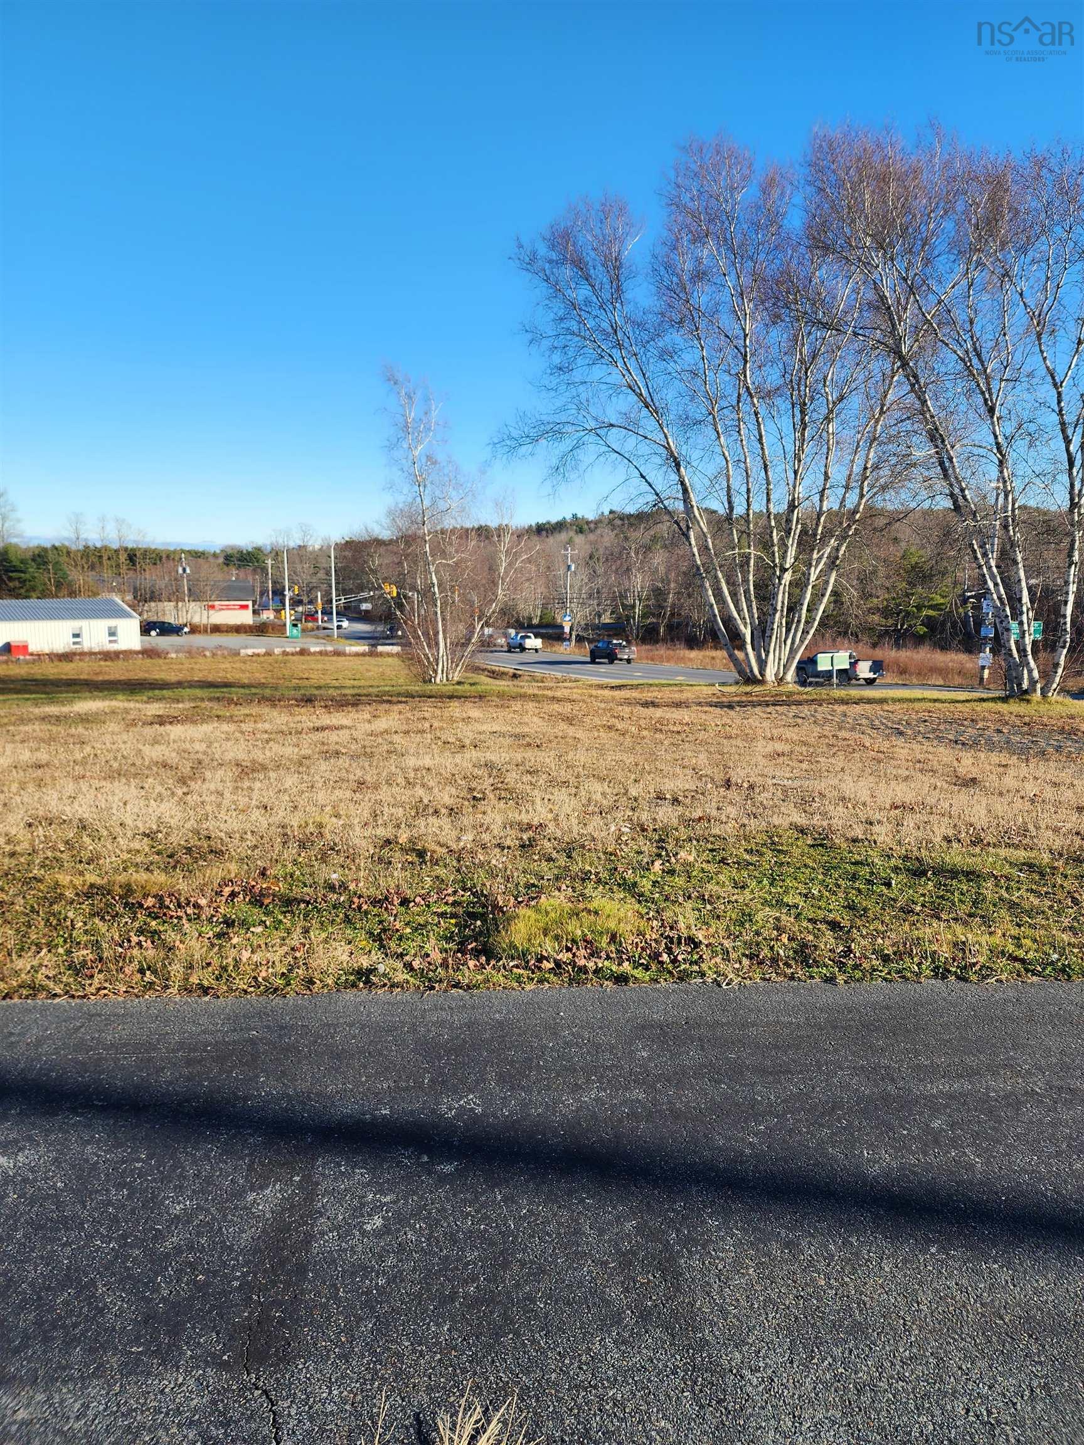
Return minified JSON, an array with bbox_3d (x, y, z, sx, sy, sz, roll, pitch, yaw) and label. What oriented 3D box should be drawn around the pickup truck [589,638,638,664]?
[{"bbox_3d":[6.110,-6.130,83.200,2.030,1.950,5.850,-2,7,-19],"label":"pickup truck"}]

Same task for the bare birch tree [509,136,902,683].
[{"bbox_3d":[6.550,-12.300,38.800,16.200,21.200,13.500,0,7,0],"label":"bare birch tree"}]

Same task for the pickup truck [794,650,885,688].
[{"bbox_3d":[16.950,-3.180,55.000,2.050,1.920,5.850,-2,7,-19],"label":"pickup truck"}]

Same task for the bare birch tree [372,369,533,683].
[{"bbox_3d":[-3.500,-7.550,37.400,6.400,12.000,5.500,0,7,0],"label":"bare birch tree"}]

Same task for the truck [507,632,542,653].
[{"bbox_3d":[-1.870,-8.300,100.500,2.020,1.920,5.800,-3,7,-21],"label":"truck"}]

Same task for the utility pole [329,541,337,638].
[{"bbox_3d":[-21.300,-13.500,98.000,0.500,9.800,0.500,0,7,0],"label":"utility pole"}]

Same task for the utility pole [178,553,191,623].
[{"bbox_3d":[-39.900,-14.500,107.000,1.100,9.000,0.800,0,7,0],"label":"utility pole"}]

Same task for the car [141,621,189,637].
[{"bbox_3d":[-39.300,-9.740,100.000,4.650,1.580,1.830,-1,7,-12],"label":"car"}]

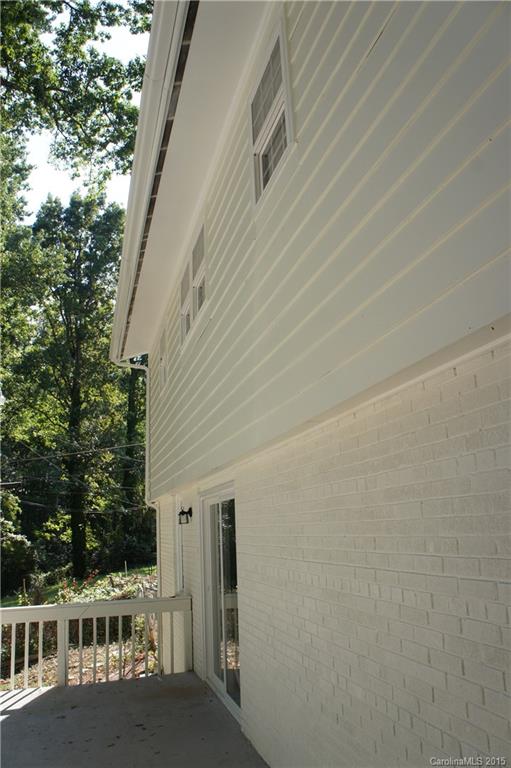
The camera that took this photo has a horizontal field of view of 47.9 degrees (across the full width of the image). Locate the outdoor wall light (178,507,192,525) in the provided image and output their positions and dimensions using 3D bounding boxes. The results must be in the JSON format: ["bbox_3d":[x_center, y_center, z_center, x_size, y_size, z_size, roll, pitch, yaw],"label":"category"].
[{"bbox_3d":[-0.879,1.691,7.319,0.155,0.220,0.110,1,-15,-16],"label":"outdoor wall light"}]

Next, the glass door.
[{"bbox_3d":[-0.299,2.152,5.842,0.100,1.984,1.703,1,-15,-16],"label":"glass door"}]

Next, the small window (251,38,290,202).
[{"bbox_3d":[0.117,-1.812,4.014,0.100,0.930,0.797,1,-15,-16],"label":"small window"}]

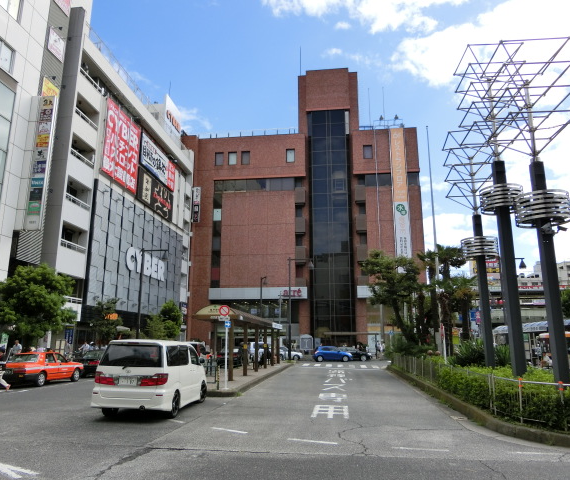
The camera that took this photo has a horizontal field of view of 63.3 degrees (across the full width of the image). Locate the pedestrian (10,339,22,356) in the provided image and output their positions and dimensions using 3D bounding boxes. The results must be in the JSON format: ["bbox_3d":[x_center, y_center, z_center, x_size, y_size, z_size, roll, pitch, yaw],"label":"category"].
[{"bbox_3d":[-13.359,5.851,22.883,0.550,1.740,0.420,-6,-13,26],"label":"pedestrian"}]

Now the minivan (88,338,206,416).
[{"bbox_3d":[-3.520,3.833,13.211,1.820,1.900,4.840,-1,-12,3],"label":"minivan"}]

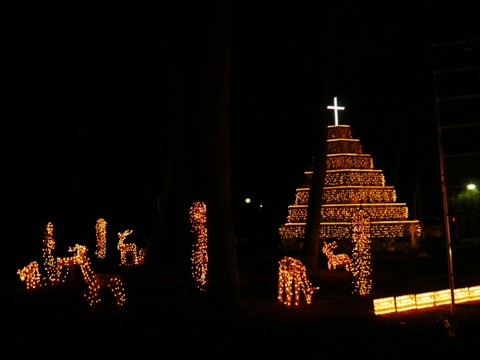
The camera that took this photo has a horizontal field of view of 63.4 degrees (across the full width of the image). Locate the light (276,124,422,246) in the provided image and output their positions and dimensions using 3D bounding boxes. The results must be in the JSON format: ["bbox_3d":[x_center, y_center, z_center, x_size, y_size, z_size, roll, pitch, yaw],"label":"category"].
[{"bbox_3d":[5.380,0.333,19.825,6.800,6.300,5.300,-1,-6,-3],"label":"light"}]

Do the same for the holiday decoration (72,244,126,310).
[{"bbox_3d":[-2.532,1.785,7.075,0.950,1.223,0.380,-1,-6,-6],"label":"holiday decoration"}]

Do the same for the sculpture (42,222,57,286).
[{"bbox_3d":[-5.097,1.971,10.411,0.320,1.653,0.320,-1,-6,0],"label":"sculpture"}]

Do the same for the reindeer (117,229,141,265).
[{"bbox_3d":[-4.039,2.436,14.084,0.920,1.343,0.360,-1,-6,0],"label":"reindeer"}]

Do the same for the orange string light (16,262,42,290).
[{"bbox_3d":[-5.534,2.484,10.184,0.680,0.733,0.350,0,-6,-15],"label":"orange string light"}]

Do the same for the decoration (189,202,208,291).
[{"bbox_3d":[-0.961,1.540,8.995,0.410,2.037,0.410,-1,-6,0],"label":"decoration"}]

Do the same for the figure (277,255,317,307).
[{"bbox_3d":[1.066,1.876,7.188,0.900,0.907,0.360,-6,-8,41],"label":"figure"}]

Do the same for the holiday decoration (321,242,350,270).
[{"bbox_3d":[2.946,2.300,11.761,0.880,0.925,0.360,1,-6,-17],"label":"holiday decoration"}]

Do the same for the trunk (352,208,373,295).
[{"bbox_3d":[2.533,1.495,8.116,0.400,1.794,0.400,-1,-6,0],"label":"trunk"}]

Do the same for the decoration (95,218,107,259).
[{"bbox_3d":[-5.918,2.502,16.568,0.450,1.711,0.450,-1,-6,0],"label":"decoration"}]

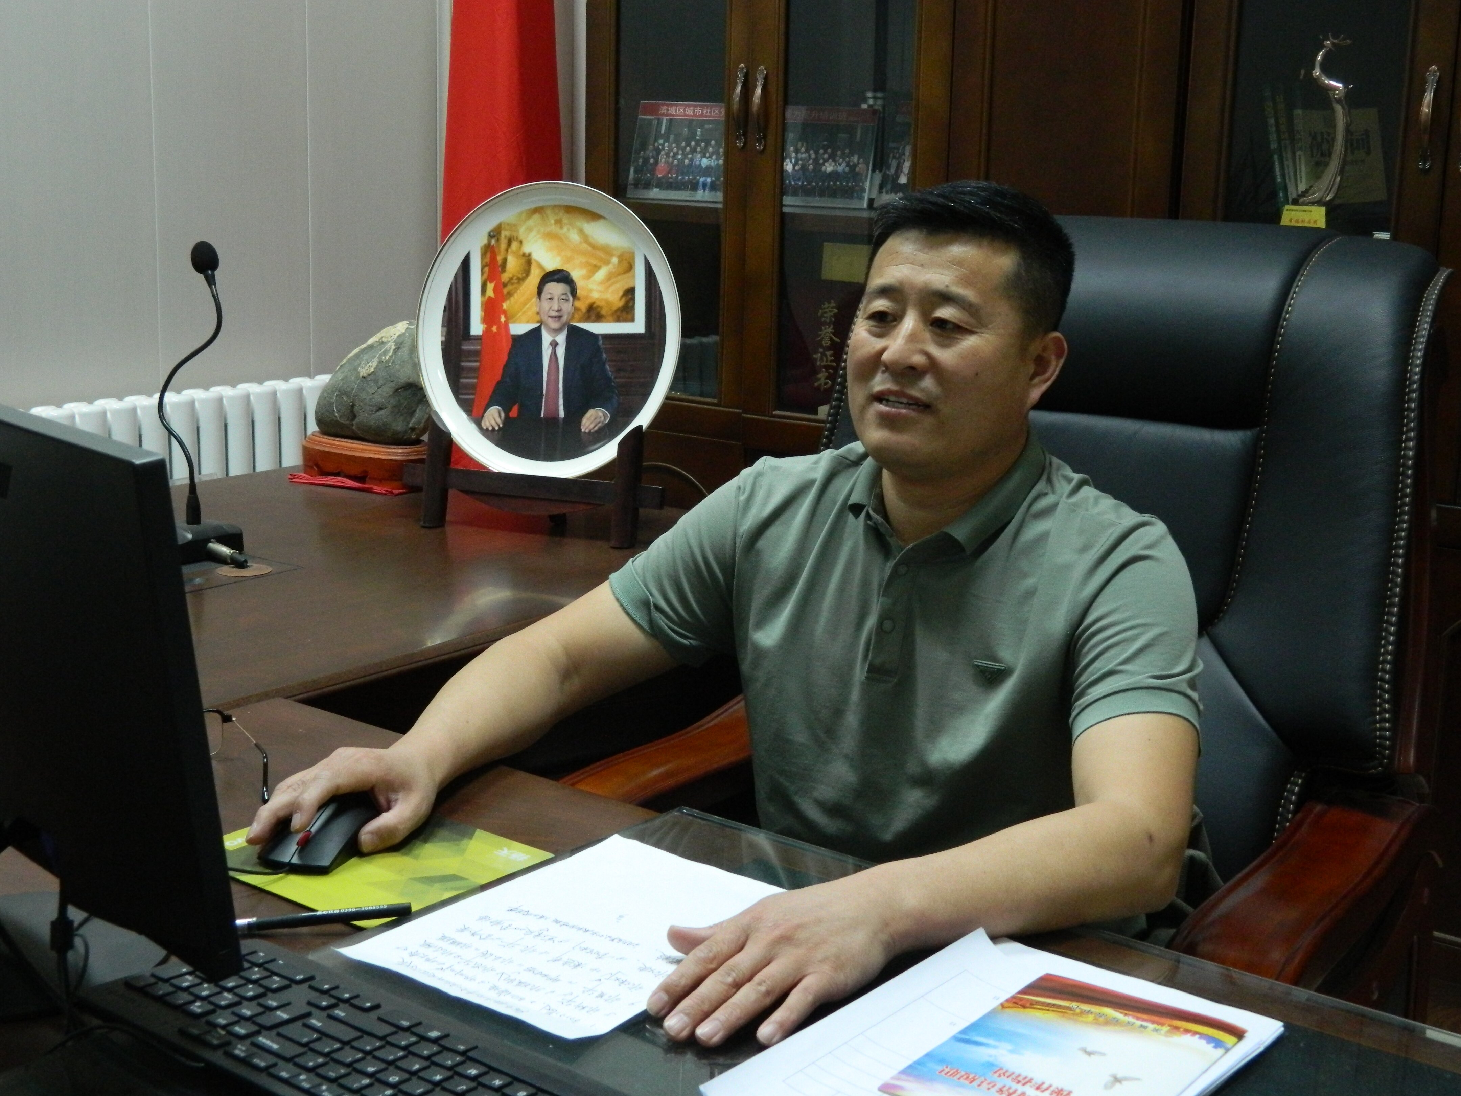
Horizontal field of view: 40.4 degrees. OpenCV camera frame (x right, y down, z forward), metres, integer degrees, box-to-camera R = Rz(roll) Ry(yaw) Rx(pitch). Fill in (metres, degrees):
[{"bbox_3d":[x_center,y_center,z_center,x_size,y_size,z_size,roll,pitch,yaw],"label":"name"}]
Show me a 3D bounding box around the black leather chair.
[{"bbox_3d":[0.288,0.310,1.923,0.710,1.235,0.770,9,14,30],"label":"black leather chair"}]

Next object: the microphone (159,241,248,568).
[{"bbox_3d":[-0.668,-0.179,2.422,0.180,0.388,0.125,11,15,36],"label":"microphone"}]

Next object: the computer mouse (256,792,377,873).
[{"bbox_3d":[-0.309,0.212,1.517,0.061,0.037,0.112,5,13,14],"label":"computer mouse"}]

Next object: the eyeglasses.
[{"bbox_3d":[-0.466,0.179,1.654,0.140,0.040,0.145,-4,14,-26],"label":"eyeglasses"}]

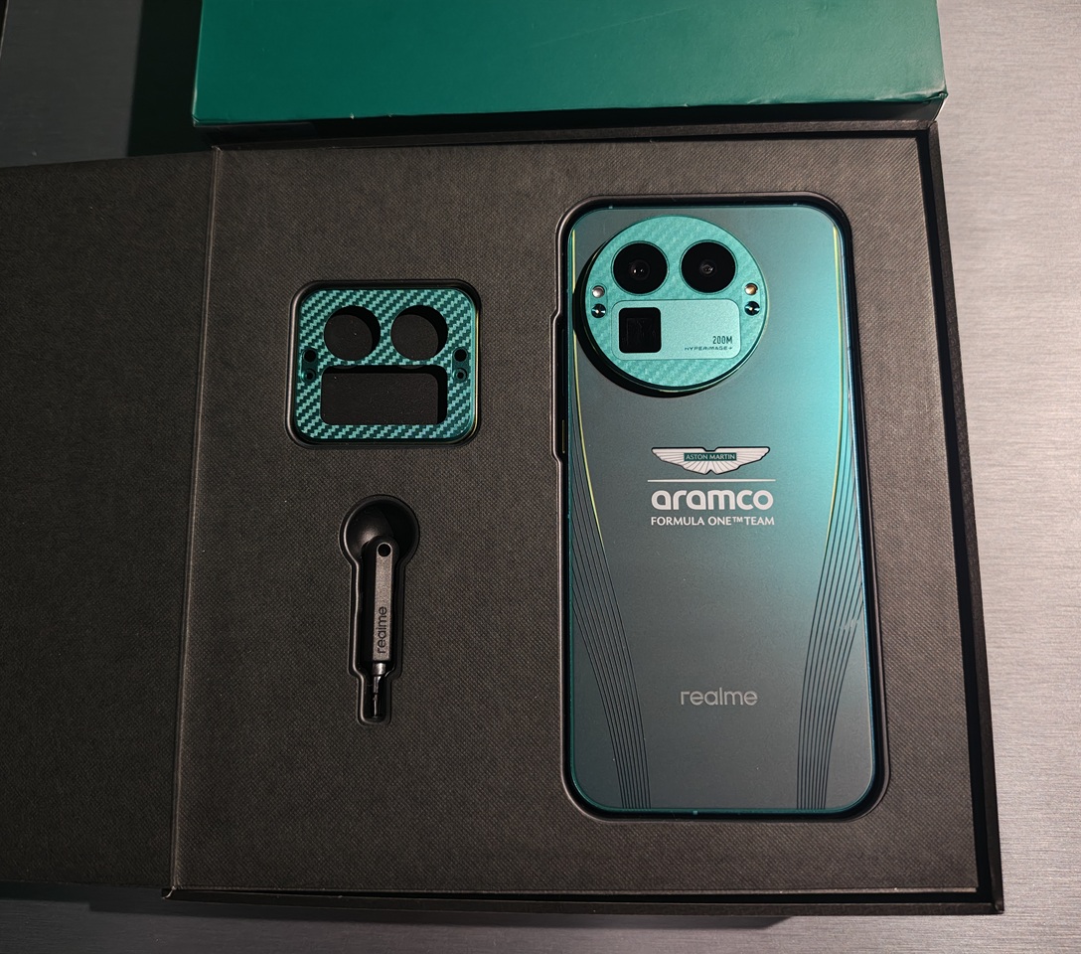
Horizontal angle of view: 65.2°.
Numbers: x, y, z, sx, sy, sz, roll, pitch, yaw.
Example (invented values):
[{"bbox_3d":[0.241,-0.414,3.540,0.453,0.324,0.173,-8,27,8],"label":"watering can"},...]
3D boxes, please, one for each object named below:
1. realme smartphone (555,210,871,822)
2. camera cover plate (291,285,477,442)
[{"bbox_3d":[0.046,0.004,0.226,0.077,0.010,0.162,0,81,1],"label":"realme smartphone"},{"bbox_3d":[-0.042,-0.030,0.233,0.049,0.004,0.043,0,81,1],"label":"camera cover plate"}]

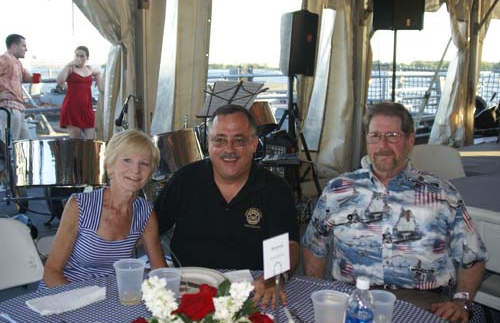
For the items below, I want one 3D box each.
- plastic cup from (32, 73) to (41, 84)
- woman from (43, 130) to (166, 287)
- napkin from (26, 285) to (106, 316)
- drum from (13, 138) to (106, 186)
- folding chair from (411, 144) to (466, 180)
[{"bbox_3d":[-2.483,-0.966,6.800,0.095,0.120,0.095,0,9,0],"label":"plastic cup"},{"bbox_3d":[-0.491,0.493,1.975,0.460,1.190,0.620,-3,10,-19],"label":"woman"},{"bbox_3d":[-0.520,0.384,1.669,0.205,0.025,0.115,-8,12,-40],"label":"napkin"},{"bbox_3d":[-1.220,0.006,3.750,0.600,0.280,0.600,0,-1,0],"label":"drum"},{"bbox_3d":[1.284,0.326,4.055,0.460,0.850,0.500,-2,9,-11],"label":"folding chair"}]

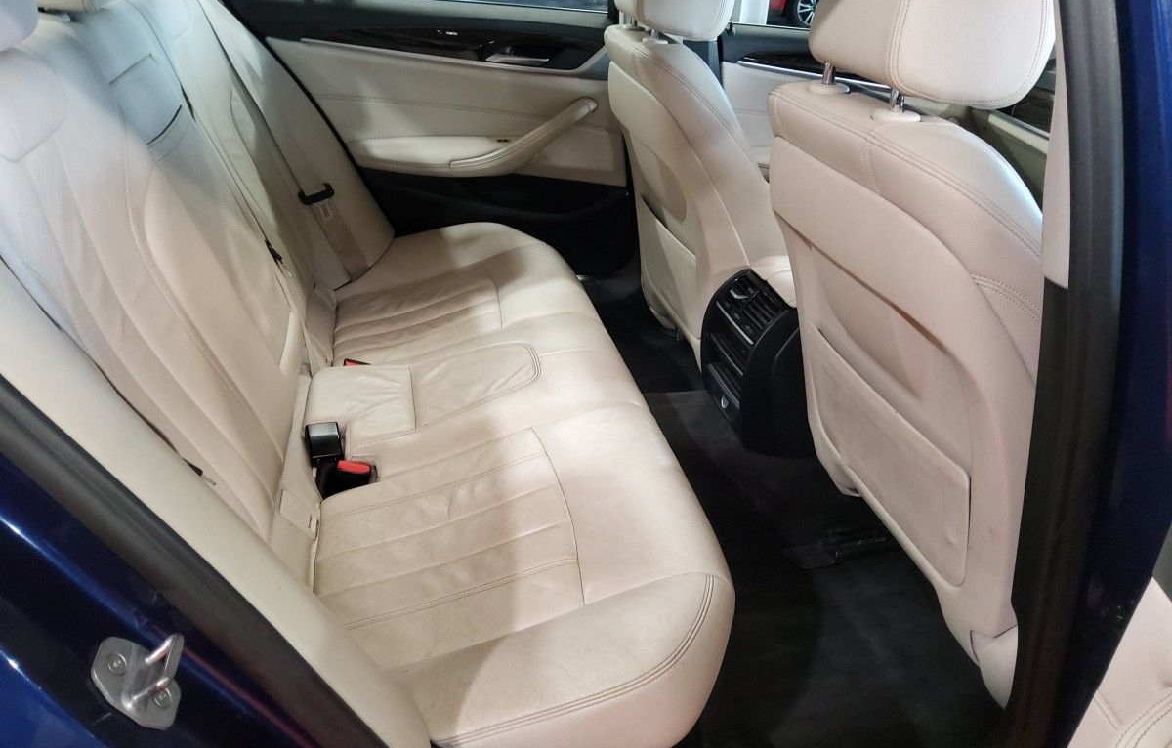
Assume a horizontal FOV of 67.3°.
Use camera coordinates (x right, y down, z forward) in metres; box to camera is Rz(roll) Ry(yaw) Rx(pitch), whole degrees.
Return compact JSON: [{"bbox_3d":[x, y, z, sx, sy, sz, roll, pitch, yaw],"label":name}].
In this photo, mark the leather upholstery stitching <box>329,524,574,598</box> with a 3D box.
[{"bbox_3d":[-0.168,0.227,1.081,0.318,0.012,0.012,-16,30,-4],"label":"leather upholstery stitching"}]

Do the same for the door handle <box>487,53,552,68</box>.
[{"bbox_3d":[-0.147,-0.679,1.904,0.135,0.022,0.030,-3,28,-11],"label":"door handle"}]

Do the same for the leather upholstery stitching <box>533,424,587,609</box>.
[{"bbox_3d":[-0.035,0.165,1.134,0.024,0.015,0.375,-16,30,-4],"label":"leather upholstery stitching"}]

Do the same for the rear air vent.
[{"bbox_3d":[0.291,-0.025,1.524,0.120,0.270,0.200,-3,28,-11],"label":"rear air vent"}]

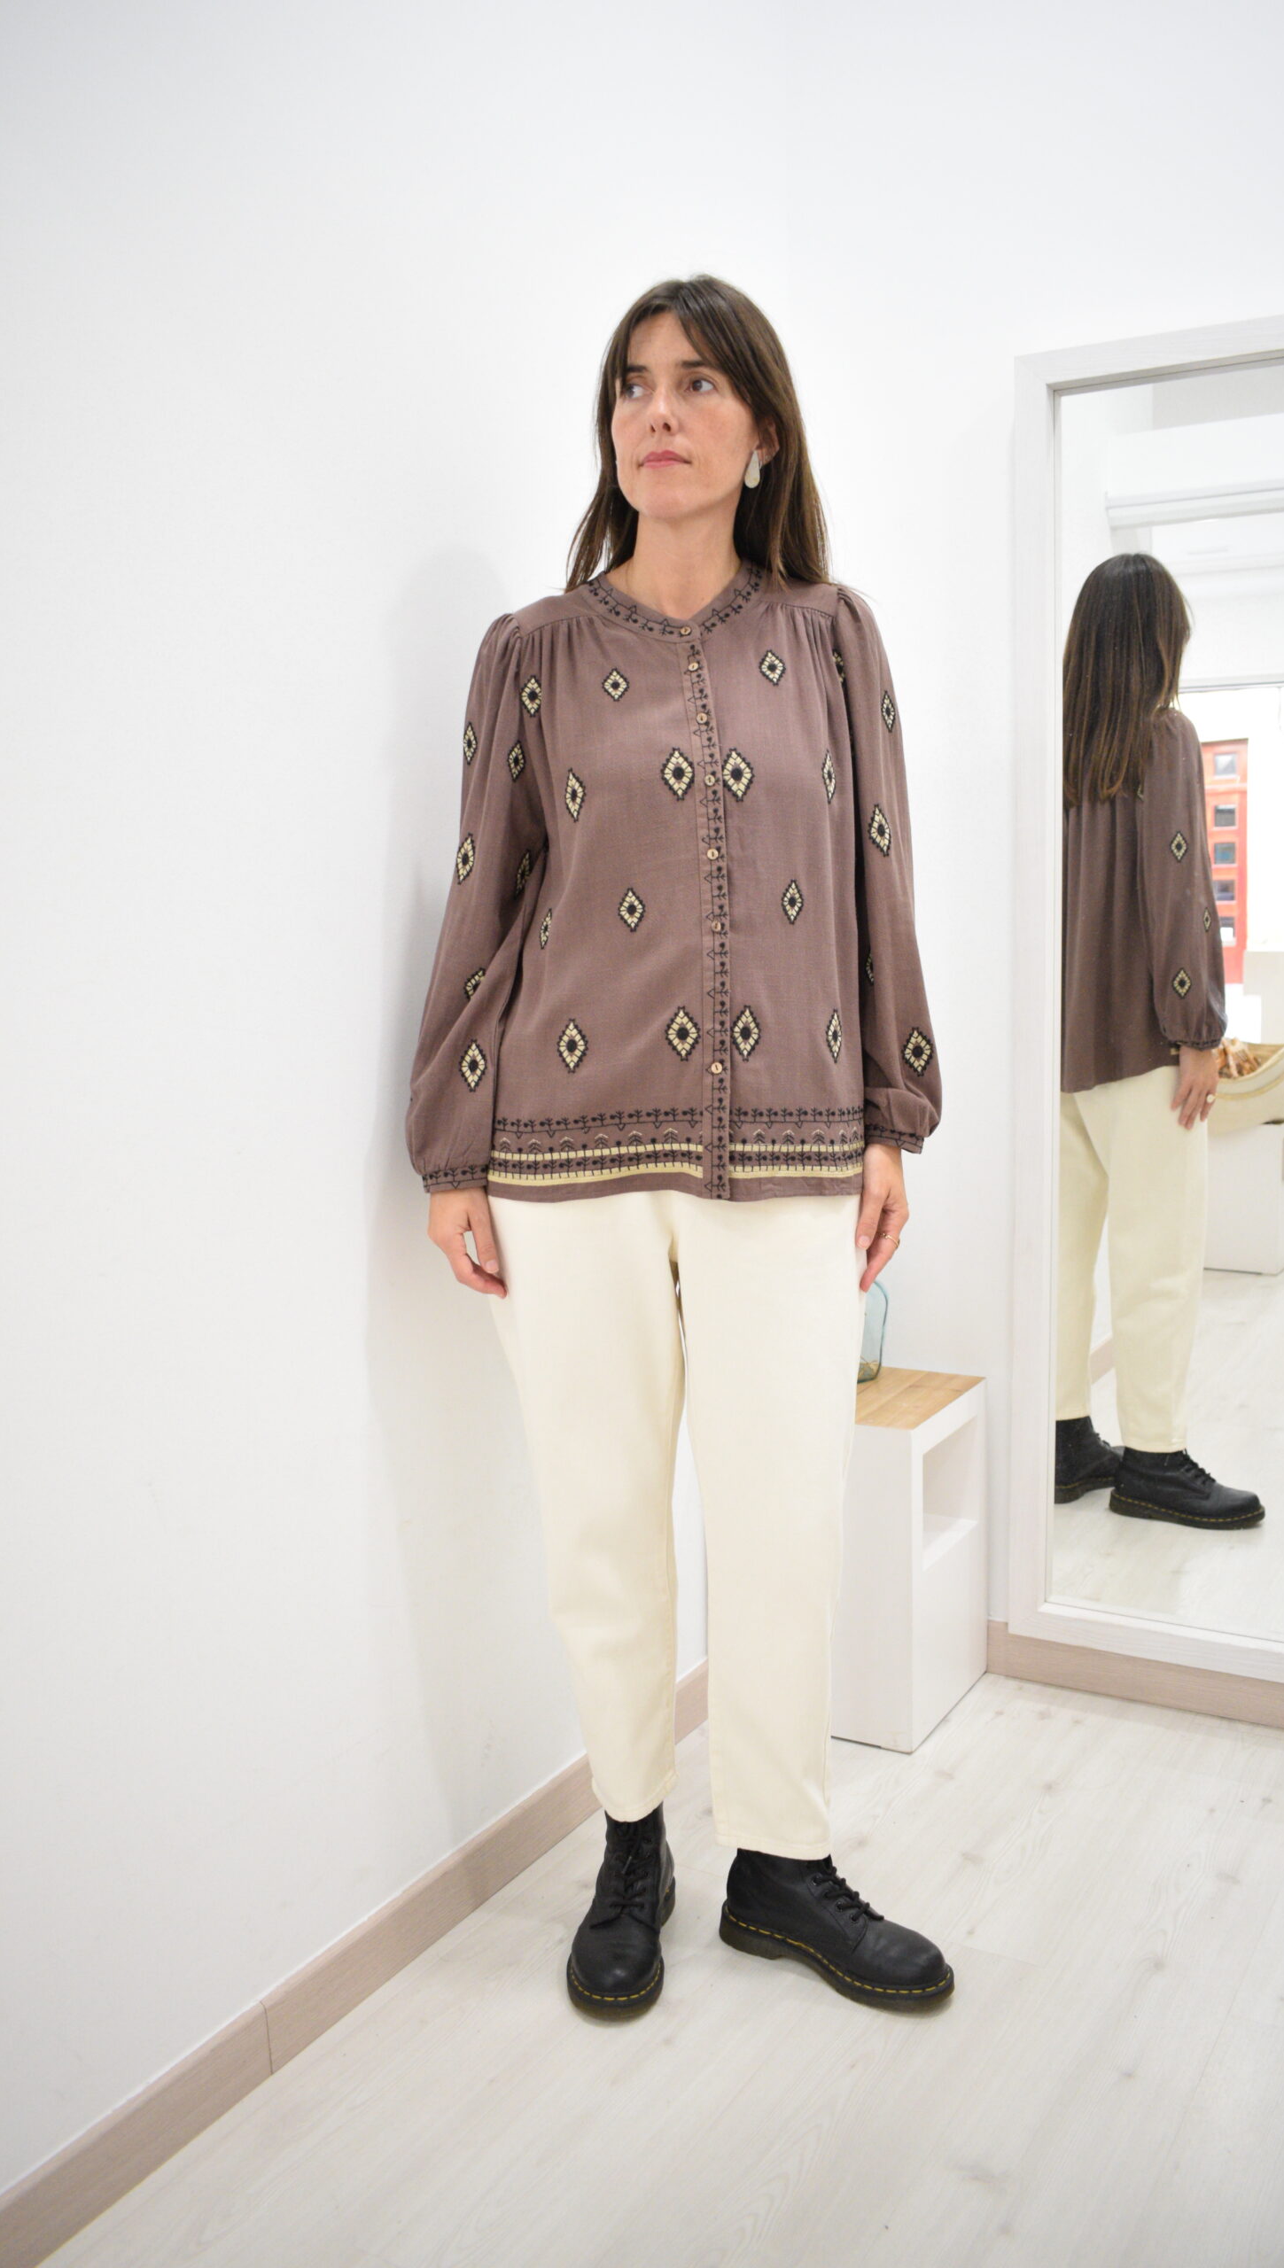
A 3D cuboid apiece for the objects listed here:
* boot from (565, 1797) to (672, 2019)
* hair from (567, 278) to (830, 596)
[{"bbox_3d":[-0.009,0.782,1.818,0.103,0.165,0.270,0,5,11],"label":"boot"},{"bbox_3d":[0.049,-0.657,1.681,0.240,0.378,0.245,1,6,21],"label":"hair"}]

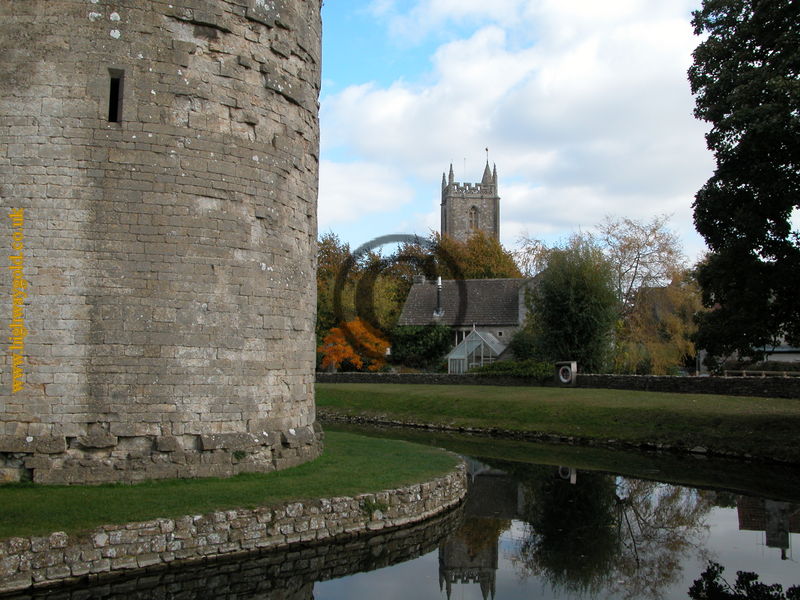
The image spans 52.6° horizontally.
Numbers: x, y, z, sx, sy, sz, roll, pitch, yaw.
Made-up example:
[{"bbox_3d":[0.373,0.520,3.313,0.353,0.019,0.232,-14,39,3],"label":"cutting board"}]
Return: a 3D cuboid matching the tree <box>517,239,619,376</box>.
[{"bbox_3d":[9.444,0.285,45.608,5.700,8.024,5.200,0,-4,12],"label":"tree"}]

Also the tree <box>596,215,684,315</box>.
[{"bbox_3d":[14.484,-1.019,48.715,5.500,8.346,5.000,0,-4,17],"label":"tree"}]

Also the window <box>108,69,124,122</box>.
[{"bbox_3d":[-4.969,-3.548,14.193,0.264,0.955,0.300,2,-4,-17],"label":"window"}]

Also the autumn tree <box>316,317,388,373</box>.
[{"bbox_3d":[-2.990,3.114,50.323,4.500,4.120,4.100,1,-5,-3],"label":"autumn tree"}]

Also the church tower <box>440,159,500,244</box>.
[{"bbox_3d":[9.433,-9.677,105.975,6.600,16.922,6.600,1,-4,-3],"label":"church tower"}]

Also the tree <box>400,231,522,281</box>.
[{"bbox_3d":[6.340,0.433,83.998,12.300,15.240,10.500,0,-5,4],"label":"tree"}]

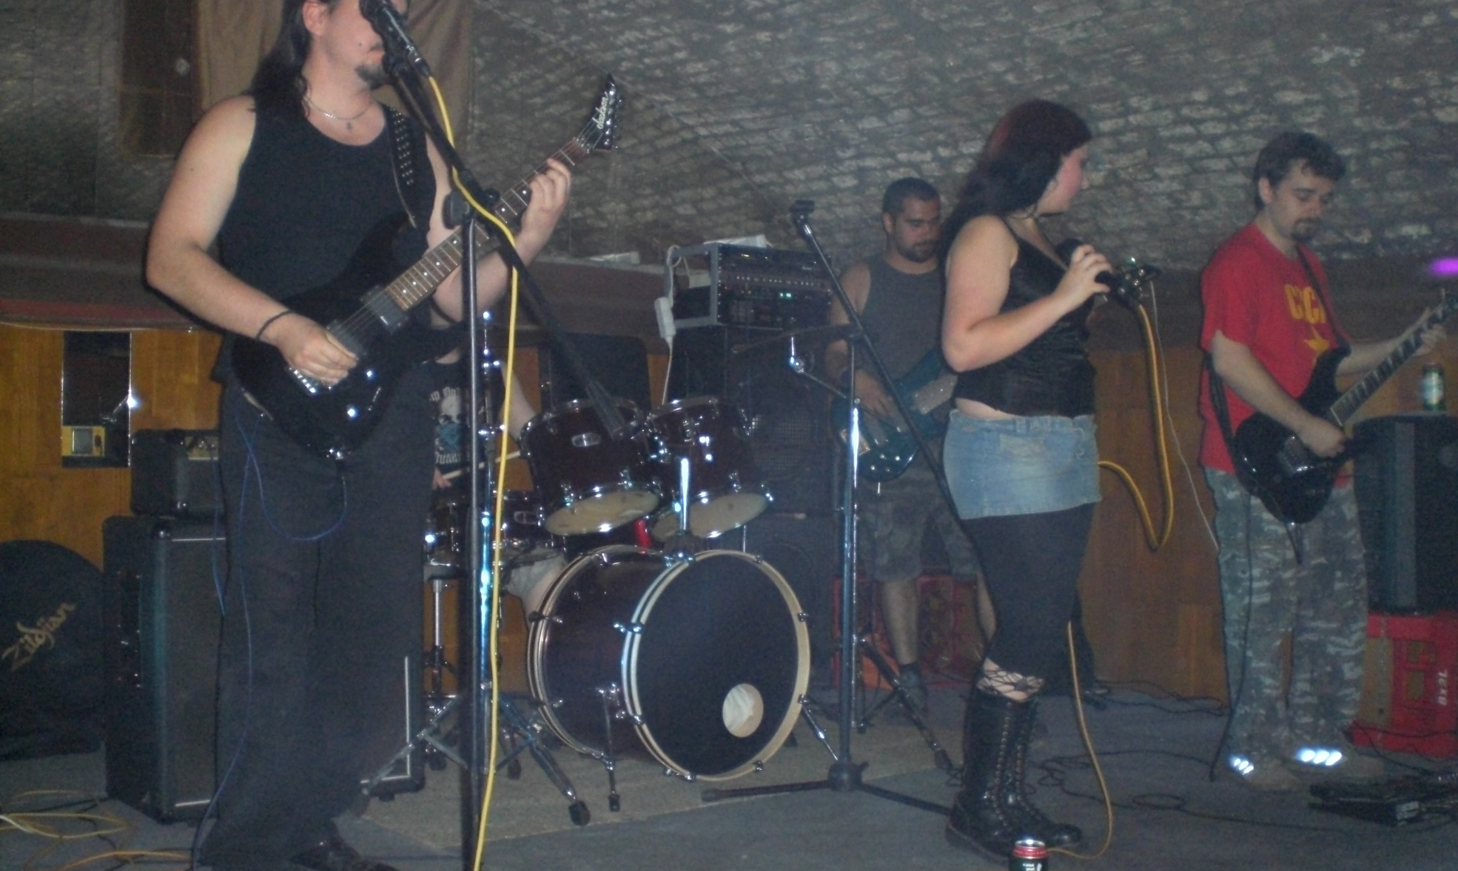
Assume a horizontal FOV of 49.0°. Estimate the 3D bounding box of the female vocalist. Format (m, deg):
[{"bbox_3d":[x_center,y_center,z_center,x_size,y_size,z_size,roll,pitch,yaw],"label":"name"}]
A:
[{"bbox_3d":[0.648,0.080,3.470,0.400,1.620,0.470,0,0,18],"label":"female vocalist"}]

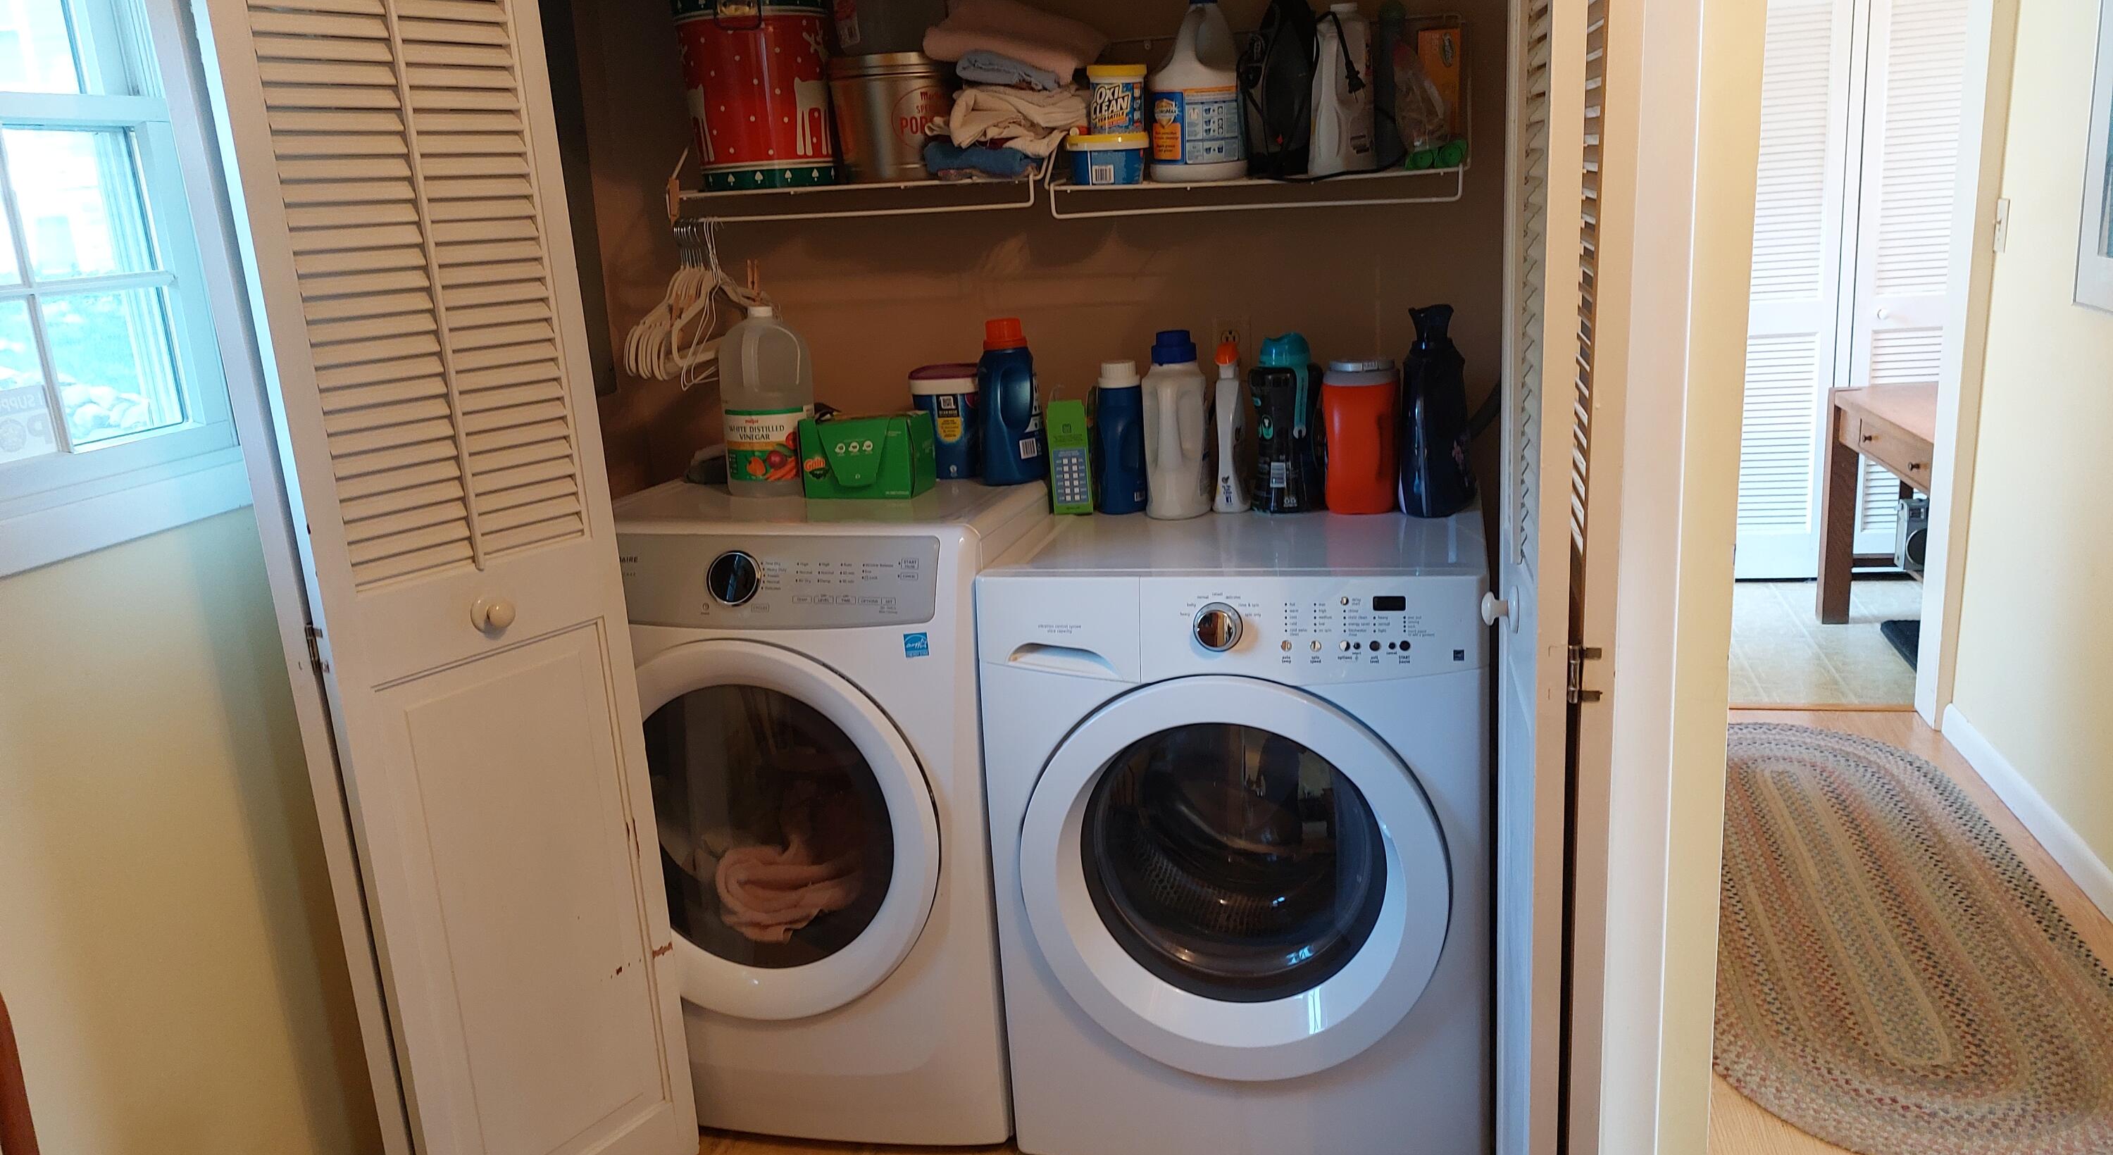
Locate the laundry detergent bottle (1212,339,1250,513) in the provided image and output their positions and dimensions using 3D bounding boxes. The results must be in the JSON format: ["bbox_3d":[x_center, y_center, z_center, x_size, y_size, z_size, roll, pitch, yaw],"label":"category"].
[{"bbox_3d":[0.281,-0.243,2.345,0.050,0.264,0.100,0,14,14],"label":"laundry detergent bottle"}]

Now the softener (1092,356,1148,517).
[{"bbox_3d":[0.104,-0.234,2.410,0.076,0.245,0.120,1,14,18],"label":"softener"}]

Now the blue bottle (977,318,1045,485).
[{"bbox_3d":[-0.077,-0.293,2.404,0.082,0.264,0.128,2,15,22],"label":"blue bottle"}]

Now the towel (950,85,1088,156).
[{"bbox_3d":[-0.061,-0.747,2.397,0.190,0.095,0.200,0,14,14],"label":"towel"}]

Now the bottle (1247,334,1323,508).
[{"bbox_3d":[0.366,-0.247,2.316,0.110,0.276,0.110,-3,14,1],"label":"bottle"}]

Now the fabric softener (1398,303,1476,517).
[{"bbox_3d":[0.583,-0.262,2.243,0.110,0.314,0.150,3,15,26],"label":"fabric softener"}]

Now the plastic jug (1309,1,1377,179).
[{"bbox_3d":[0.438,-0.744,2.234,0.088,0.238,0.125,4,15,29],"label":"plastic jug"}]

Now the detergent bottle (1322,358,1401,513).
[{"bbox_3d":[0.476,-0.225,2.290,0.116,0.234,0.112,0,14,14],"label":"detergent bottle"}]

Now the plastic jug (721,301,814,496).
[{"bbox_3d":[-0.486,-0.287,2.370,0.148,0.296,0.148,-5,14,-5],"label":"plastic jug"}]

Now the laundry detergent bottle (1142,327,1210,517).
[{"bbox_3d":[0.196,-0.246,2.337,0.098,0.286,0.138,0,14,14],"label":"laundry detergent bottle"}]

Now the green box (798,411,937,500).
[{"bbox_3d":[-0.295,-0.194,2.305,0.193,0.120,0.100,2,15,21],"label":"green box"}]

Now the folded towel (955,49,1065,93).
[{"bbox_3d":[-0.075,-0.824,2.381,0.150,0.050,0.200,0,14,14],"label":"folded towel"}]

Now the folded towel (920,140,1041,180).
[{"bbox_3d":[-0.098,-0.695,2.437,0.165,0.060,0.240,0,14,14],"label":"folded towel"}]

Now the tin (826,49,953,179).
[{"bbox_3d":[-0.280,-0.759,2.462,0.200,0.197,0.200,-4,13,1],"label":"tin"}]

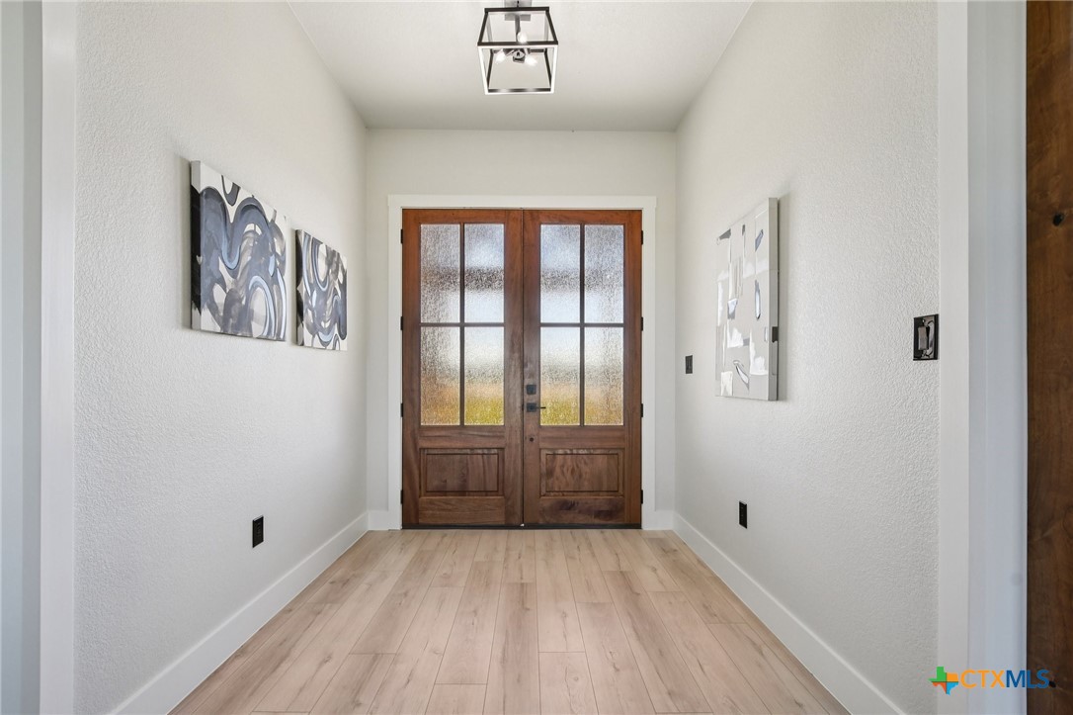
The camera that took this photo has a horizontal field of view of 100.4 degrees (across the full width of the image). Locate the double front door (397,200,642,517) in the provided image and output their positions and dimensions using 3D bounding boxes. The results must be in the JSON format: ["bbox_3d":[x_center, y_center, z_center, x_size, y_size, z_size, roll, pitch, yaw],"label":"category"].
[{"bbox_3d":[-0.106,0.087,3.430,1.829,2.426,0.050,0,-2,-1],"label":"double front door"}]

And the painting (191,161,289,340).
[{"bbox_3d":[-1.248,-0.400,1.925,0.036,0.622,0.590,0,-2,-1],"label":"painting"}]

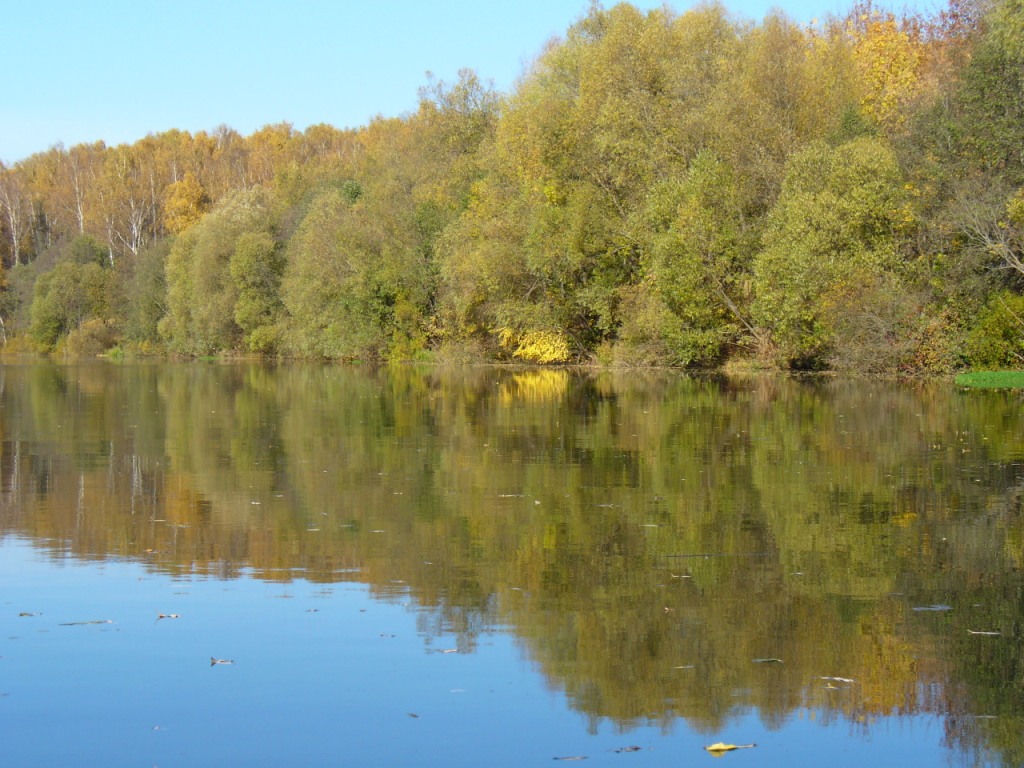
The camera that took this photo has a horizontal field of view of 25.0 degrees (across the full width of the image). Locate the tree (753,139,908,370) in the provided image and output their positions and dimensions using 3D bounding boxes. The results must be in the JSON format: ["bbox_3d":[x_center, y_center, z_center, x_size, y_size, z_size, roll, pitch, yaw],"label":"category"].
[{"bbox_3d":[13.868,-5.612,100.000,6.804,10.141,6.500,0,1,0],"label":"tree"}]

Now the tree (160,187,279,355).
[{"bbox_3d":[-18.856,-7.232,149.000,7.684,11.042,7.200,0,1,0],"label":"tree"}]

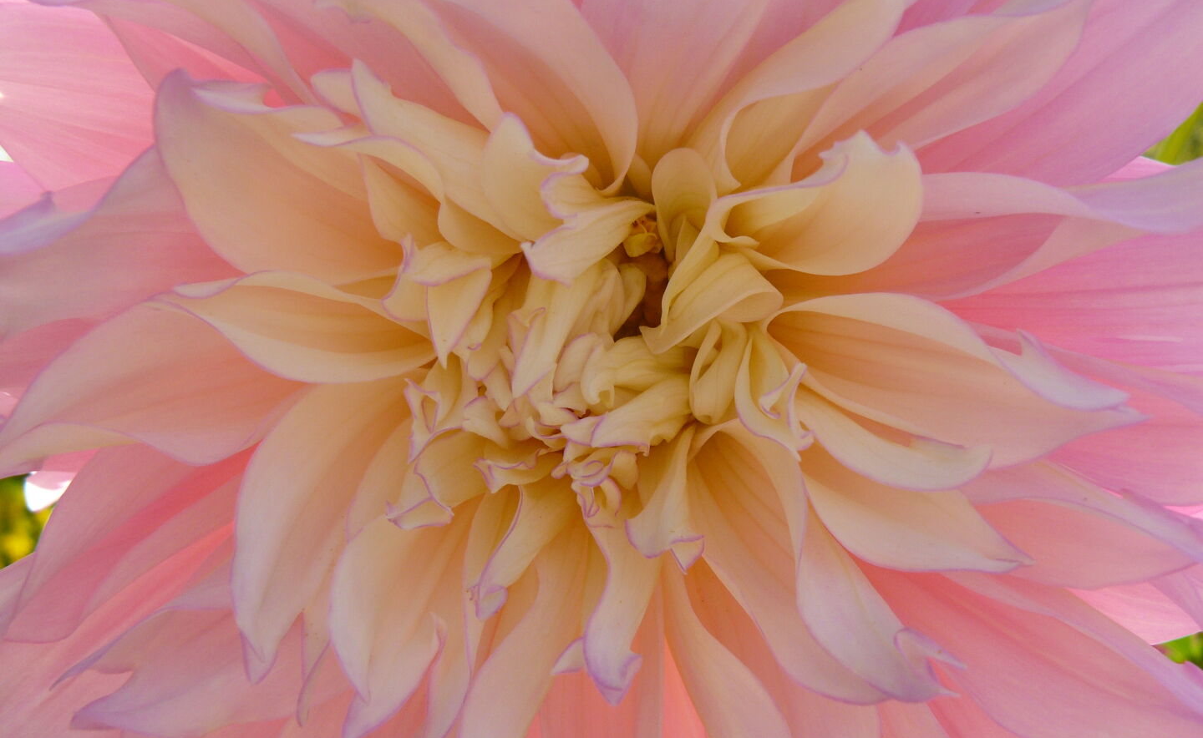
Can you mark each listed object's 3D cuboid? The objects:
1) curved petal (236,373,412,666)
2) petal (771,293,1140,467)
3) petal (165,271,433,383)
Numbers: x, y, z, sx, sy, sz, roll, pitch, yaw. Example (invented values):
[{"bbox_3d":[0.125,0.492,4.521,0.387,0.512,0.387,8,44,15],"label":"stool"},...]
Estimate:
[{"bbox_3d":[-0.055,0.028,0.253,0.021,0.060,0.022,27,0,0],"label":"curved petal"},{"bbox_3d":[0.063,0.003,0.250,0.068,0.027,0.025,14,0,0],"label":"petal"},{"bbox_3d":[-0.054,-0.007,0.250,0.048,0.019,0.020,11,0,0],"label":"petal"}]

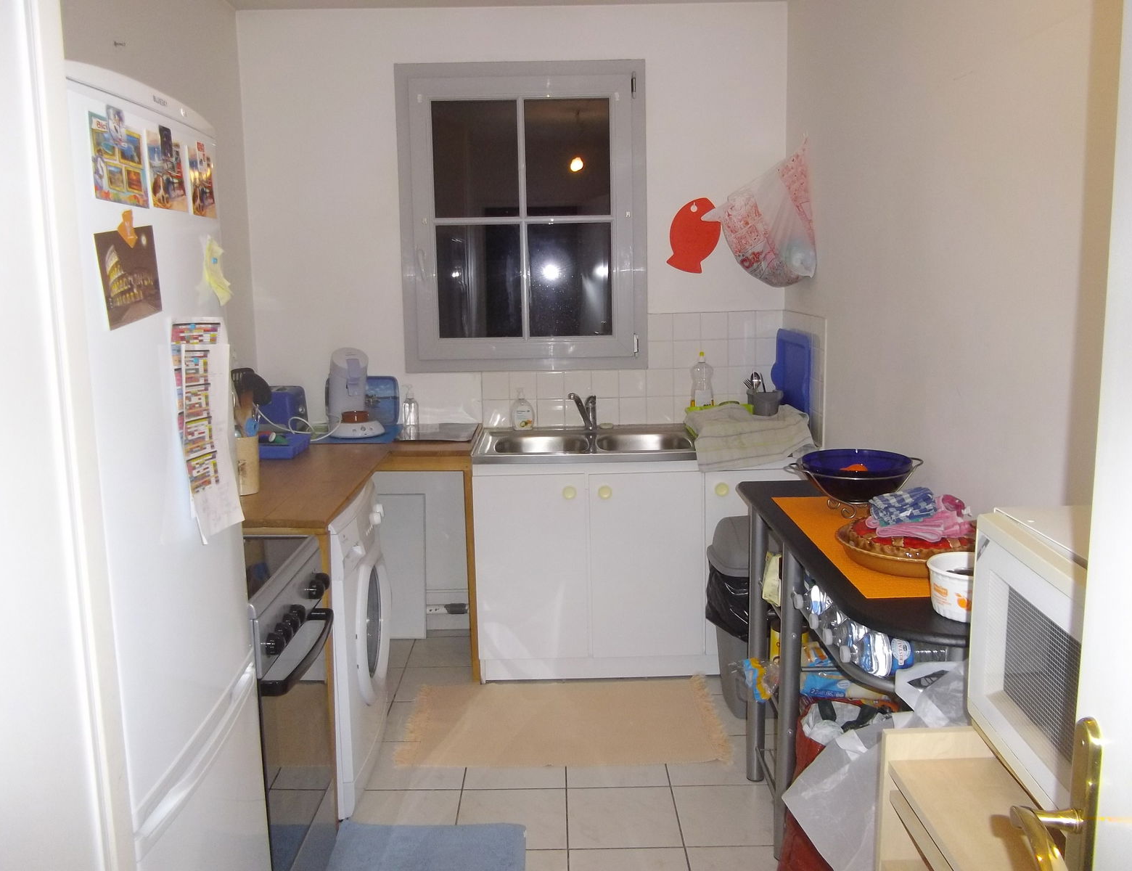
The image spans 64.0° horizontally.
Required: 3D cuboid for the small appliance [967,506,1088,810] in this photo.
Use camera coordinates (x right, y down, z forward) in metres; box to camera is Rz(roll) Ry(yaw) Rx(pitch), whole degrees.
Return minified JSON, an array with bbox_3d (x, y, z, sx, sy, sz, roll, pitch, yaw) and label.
[{"bbox_3d":[0.685,0.267,0.902,0.360,0.285,0.470,0,9,3],"label":"small appliance"}]

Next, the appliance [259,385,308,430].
[{"bbox_3d":[-1.102,-0.099,3.416,0.210,0.175,0.165,-1,8,-1],"label":"appliance"}]

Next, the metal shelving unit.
[{"bbox_3d":[0.709,0.632,2.092,0.419,0.828,1.242,-1,8,-1],"label":"metal shelving unit"}]

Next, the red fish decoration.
[{"bbox_3d":[0.507,-0.794,3.591,0.219,0.299,0.010,-1,9,-1],"label":"red fish decoration"}]

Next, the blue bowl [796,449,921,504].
[{"bbox_3d":[0.723,0.113,2.236,0.285,0.109,0.285,-1,8,0],"label":"blue bowl"}]

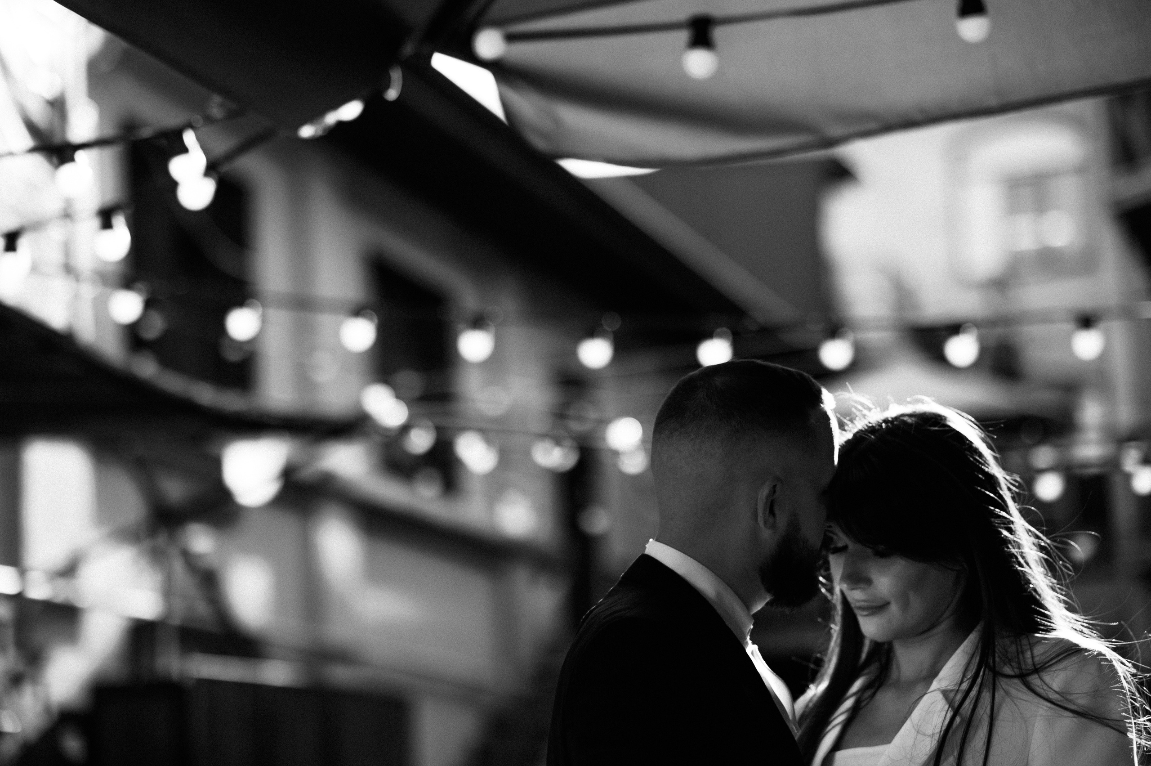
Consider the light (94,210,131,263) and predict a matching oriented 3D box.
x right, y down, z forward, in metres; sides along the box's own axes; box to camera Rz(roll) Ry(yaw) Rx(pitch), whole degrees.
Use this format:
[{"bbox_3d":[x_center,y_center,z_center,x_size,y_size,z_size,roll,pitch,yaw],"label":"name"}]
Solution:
[{"bbox_3d":[-0.750,-0.238,4.400,0.050,0.092,0.050,0,-10,-10],"label":"light"}]

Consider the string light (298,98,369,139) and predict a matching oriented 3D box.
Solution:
[{"bbox_3d":[-0.385,-0.419,4.300,0.090,0.050,0.050,-23,7,0],"label":"string light"}]

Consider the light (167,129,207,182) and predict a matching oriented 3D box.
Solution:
[{"bbox_3d":[-0.614,-0.358,4.300,0.050,0.090,0.050,0,-9,-8],"label":"light"}]

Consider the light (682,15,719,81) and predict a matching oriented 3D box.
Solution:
[{"bbox_3d":[0.190,-0.509,4.120,0.050,0.095,0.050,-2,-9,3],"label":"light"}]

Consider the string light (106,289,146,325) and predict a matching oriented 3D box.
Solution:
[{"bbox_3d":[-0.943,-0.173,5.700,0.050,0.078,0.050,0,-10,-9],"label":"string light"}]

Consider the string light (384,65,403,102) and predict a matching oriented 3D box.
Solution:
[{"bbox_3d":[-0.289,-0.469,4.250,0.045,0.065,0.045,-1,-9,-4],"label":"string light"}]

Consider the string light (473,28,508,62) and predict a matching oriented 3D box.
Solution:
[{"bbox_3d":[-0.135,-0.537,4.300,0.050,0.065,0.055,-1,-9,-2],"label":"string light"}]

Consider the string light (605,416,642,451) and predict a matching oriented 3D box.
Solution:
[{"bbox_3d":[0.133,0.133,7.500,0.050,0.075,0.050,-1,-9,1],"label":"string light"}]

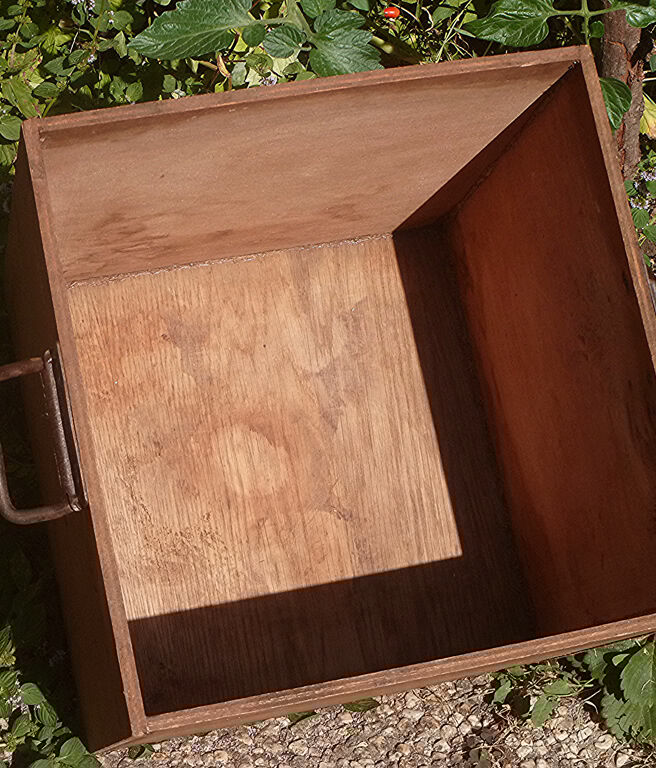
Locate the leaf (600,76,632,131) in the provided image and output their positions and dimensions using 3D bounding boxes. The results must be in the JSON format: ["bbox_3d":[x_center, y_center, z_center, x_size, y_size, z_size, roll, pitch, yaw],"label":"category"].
[{"bbox_3d":[0.230,-0.229,1.586,0.034,0.012,0.047,-13,78,-12],"label":"leaf"}]

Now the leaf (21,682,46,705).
[{"bbox_3d":[-0.233,0.244,1.542,0.023,0.007,0.017,31,74,0],"label":"leaf"}]

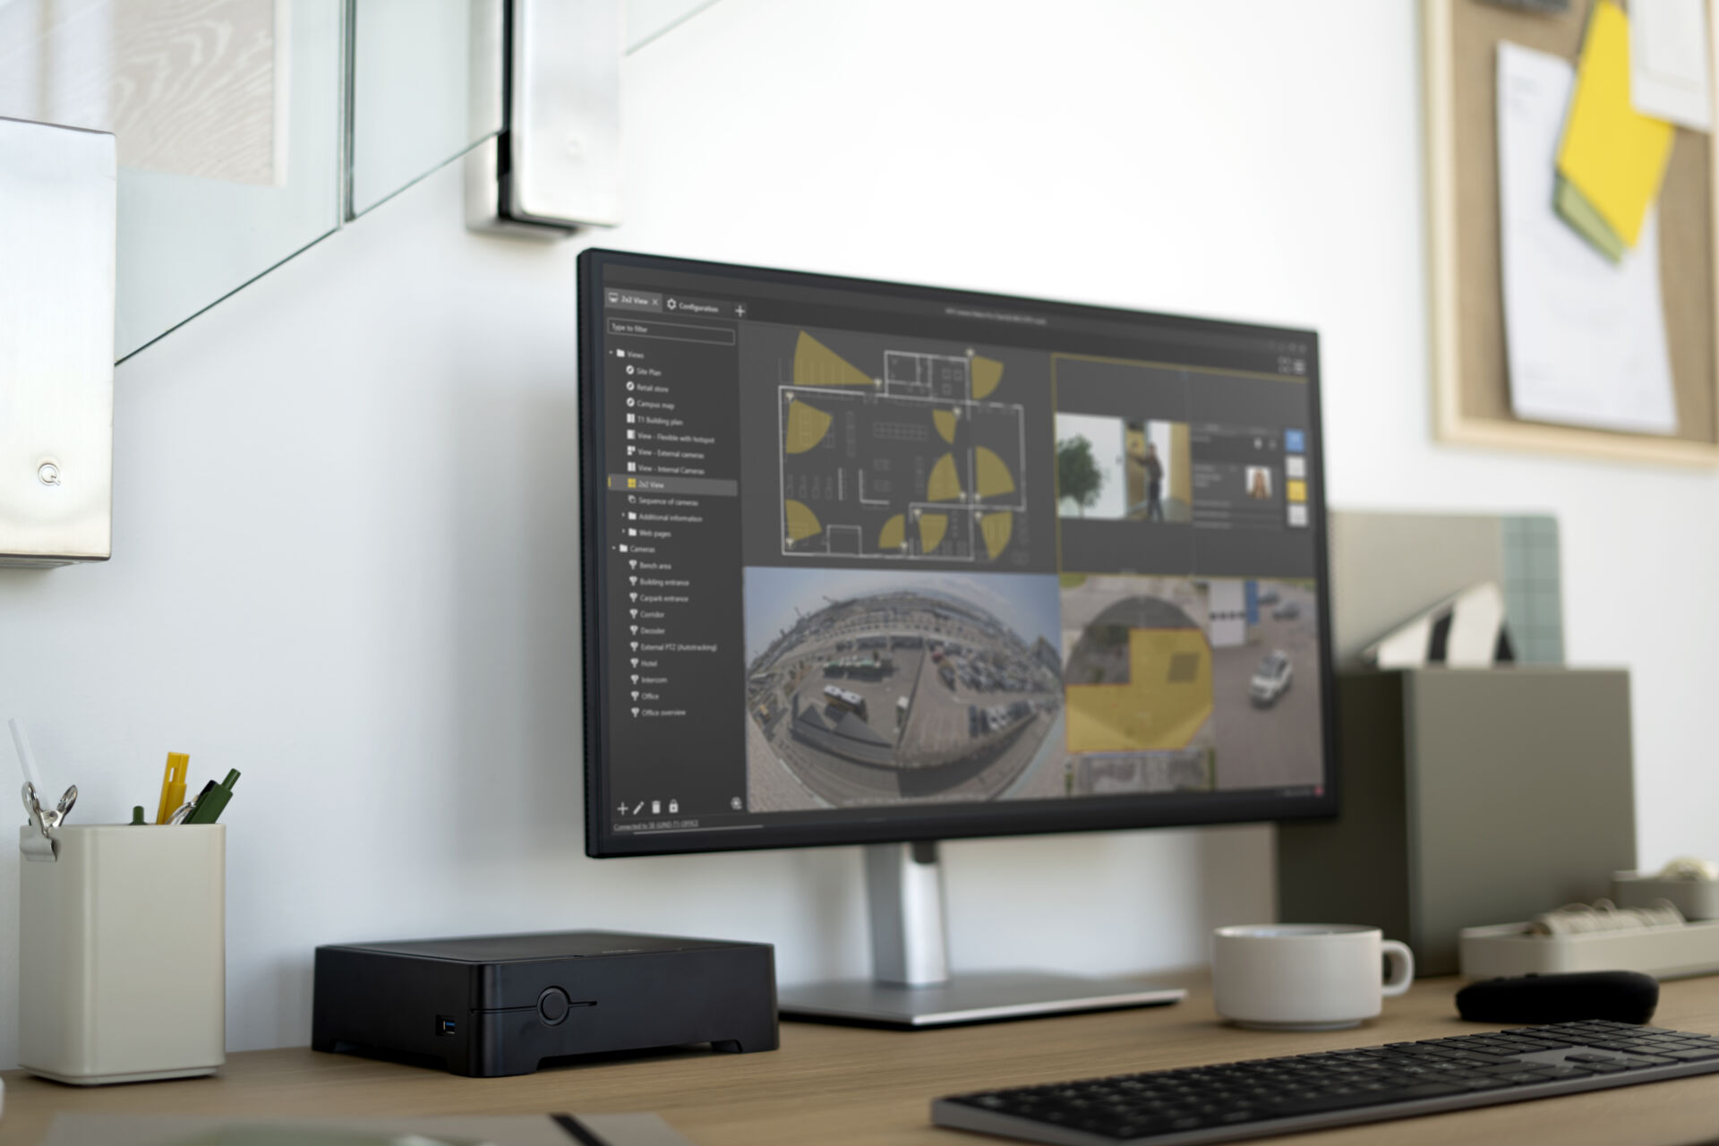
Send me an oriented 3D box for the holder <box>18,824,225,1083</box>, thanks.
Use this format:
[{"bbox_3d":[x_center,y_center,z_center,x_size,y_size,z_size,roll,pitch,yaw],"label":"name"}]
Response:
[{"bbox_3d":[-0.378,0.192,1.224,0.081,0.124,0.082,3,-6,-37],"label":"holder"}]

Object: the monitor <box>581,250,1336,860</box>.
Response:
[{"bbox_3d":[0.077,-0.004,1.500,0.579,0.336,0.045,1,-5,-36],"label":"monitor"}]

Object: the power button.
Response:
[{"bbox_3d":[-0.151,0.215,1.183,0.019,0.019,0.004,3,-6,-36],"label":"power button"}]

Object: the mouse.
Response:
[{"bbox_3d":[0.389,0.236,1.333,0.107,0.033,0.063,-5,-6,43],"label":"mouse"}]

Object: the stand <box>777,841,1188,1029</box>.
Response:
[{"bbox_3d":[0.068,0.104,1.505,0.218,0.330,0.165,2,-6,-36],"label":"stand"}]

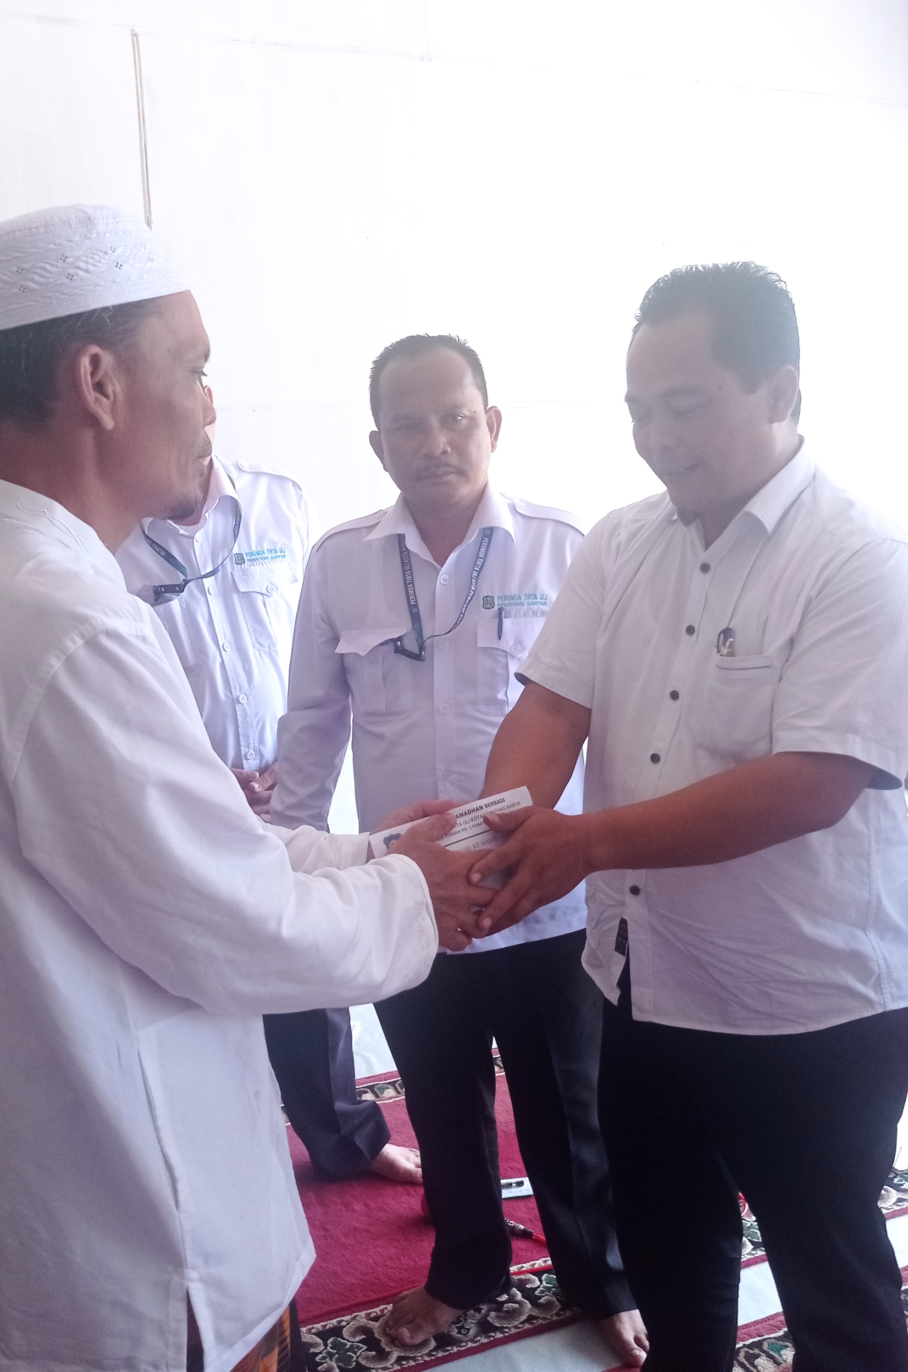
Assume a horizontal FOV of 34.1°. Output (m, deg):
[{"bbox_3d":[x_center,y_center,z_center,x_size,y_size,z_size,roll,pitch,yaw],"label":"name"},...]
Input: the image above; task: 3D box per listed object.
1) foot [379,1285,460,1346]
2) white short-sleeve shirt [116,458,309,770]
[{"bbox_3d":[-0.024,1.026,2.568,0.095,0.090,0.245,6,13,37],"label":"foot"},{"bbox_3d":[-0.461,-0.062,2.780,0.490,0.710,0.290,-8,12,-30],"label":"white short-sleeve shirt"}]

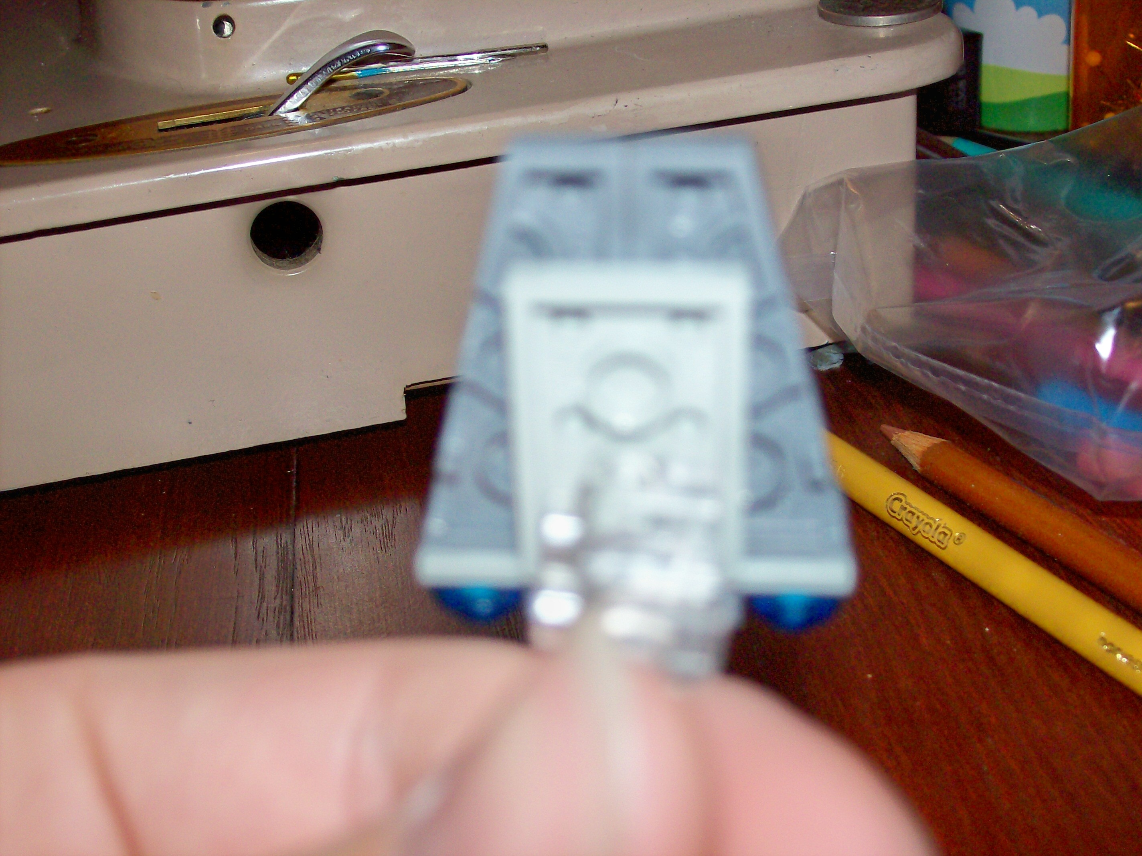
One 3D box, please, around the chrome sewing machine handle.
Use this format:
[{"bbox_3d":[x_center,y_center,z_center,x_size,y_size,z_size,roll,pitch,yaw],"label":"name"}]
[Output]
[{"bbox_3d":[-0.038,-0.059,0.303,0.025,0.011,0.006,-10,29,-9],"label":"chrome sewing machine handle"}]

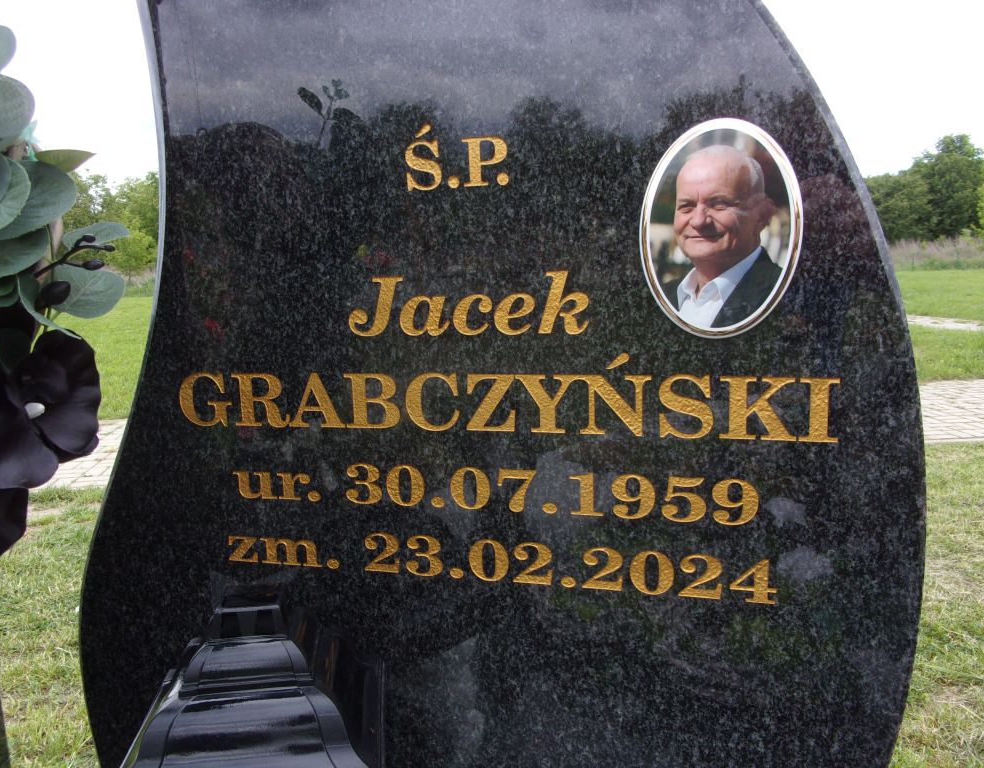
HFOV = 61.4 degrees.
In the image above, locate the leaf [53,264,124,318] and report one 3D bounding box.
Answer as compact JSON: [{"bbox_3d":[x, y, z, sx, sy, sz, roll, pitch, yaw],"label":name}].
[{"bbox_3d":[-0.242,-0.055,0.495,0.042,0.036,0.010,-16,-17,5],"label":"leaf"}]

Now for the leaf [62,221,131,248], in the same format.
[{"bbox_3d":[-0.239,-0.090,0.500,0.041,0.010,0.034,-3,31,-2],"label":"leaf"}]

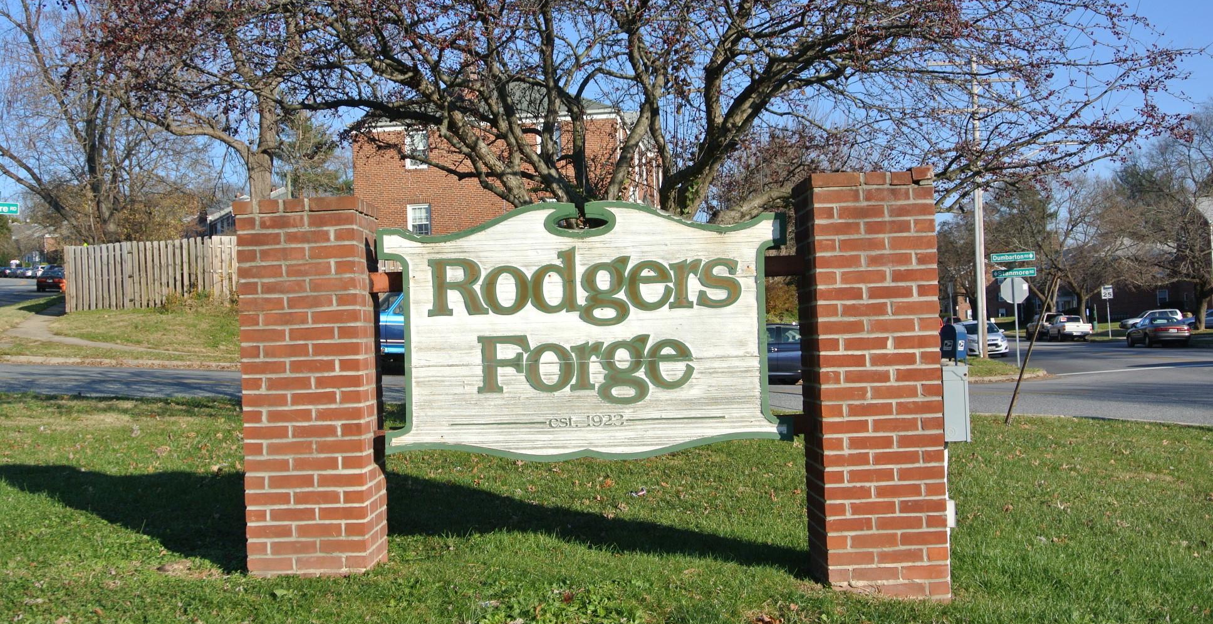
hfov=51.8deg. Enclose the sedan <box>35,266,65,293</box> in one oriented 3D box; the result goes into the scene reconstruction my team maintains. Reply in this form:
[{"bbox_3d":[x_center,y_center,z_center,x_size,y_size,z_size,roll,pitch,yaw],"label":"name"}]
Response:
[{"bbox_3d":[-32.542,-1.990,74.968,1.720,1.420,4.600,-2,3,-4],"label":"sedan"}]

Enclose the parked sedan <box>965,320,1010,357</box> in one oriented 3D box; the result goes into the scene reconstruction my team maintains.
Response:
[{"bbox_3d":[16.510,1.159,55.519,1.820,1.560,4.400,-2,-1,5],"label":"parked sedan"}]

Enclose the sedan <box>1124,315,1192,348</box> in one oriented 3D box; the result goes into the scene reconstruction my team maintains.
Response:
[{"bbox_3d":[25.978,0.925,59.017,1.830,1.420,4.950,-3,-1,10],"label":"sedan"}]

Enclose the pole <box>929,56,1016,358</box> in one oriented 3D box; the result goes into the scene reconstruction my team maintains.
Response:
[{"bbox_3d":[13.039,-3.661,43.625,3.100,10.598,0.350,-2,-1,0],"label":"pole"}]

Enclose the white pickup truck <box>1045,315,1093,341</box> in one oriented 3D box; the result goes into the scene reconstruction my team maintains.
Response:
[{"bbox_3d":[29.765,1.044,80.520,1.740,1.640,5.000,-2,-1,9],"label":"white pickup truck"}]

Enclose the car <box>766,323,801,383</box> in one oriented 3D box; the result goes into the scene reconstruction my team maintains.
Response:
[{"bbox_3d":[4.264,1.014,30.618,4.700,1.470,1.800,0,-1,2],"label":"car"}]

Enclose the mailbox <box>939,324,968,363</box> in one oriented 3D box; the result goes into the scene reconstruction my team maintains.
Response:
[{"bbox_3d":[11.094,1.029,40.015,0.530,1.270,0.620,-1,-2,-38],"label":"mailbox"}]

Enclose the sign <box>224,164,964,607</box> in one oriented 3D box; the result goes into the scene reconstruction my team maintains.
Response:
[{"bbox_3d":[-0.062,0.373,5.464,2.948,1.800,0.500,-2,-1,0],"label":"sign"}]

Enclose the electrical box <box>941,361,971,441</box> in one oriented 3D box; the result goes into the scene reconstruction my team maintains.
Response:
[{"bbox_3d":[1.505,0.405,5.480,0.125,0.320,0.220,-2,-1,0],"label":"electrical box"}]

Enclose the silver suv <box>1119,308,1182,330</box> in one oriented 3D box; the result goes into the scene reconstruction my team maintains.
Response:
[{"bbox_3d":[39.700,0.622,91.018,4.500,1.520,1.740,-3,-1,13],"label":"silver suv"}]

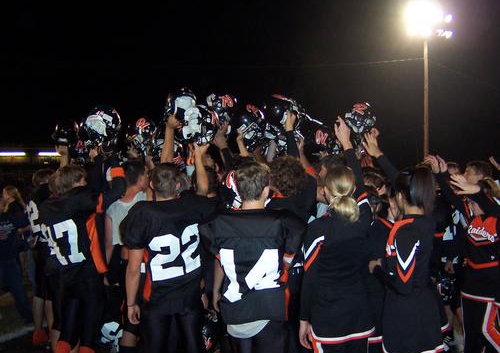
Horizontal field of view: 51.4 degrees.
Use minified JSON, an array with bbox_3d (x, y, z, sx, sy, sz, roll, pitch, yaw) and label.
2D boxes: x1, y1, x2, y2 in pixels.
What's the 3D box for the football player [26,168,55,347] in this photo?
[{"bbox_3d":[-1.966,0.752,4.950,0.580,1.750,0.450,0,0,30],"label":"football player"}]

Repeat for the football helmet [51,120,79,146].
[{"bbox_3d":[-1.548,-0.364,4.350,0.290,0.250,0.230,0,0,-41],"label":"football helmet"}]

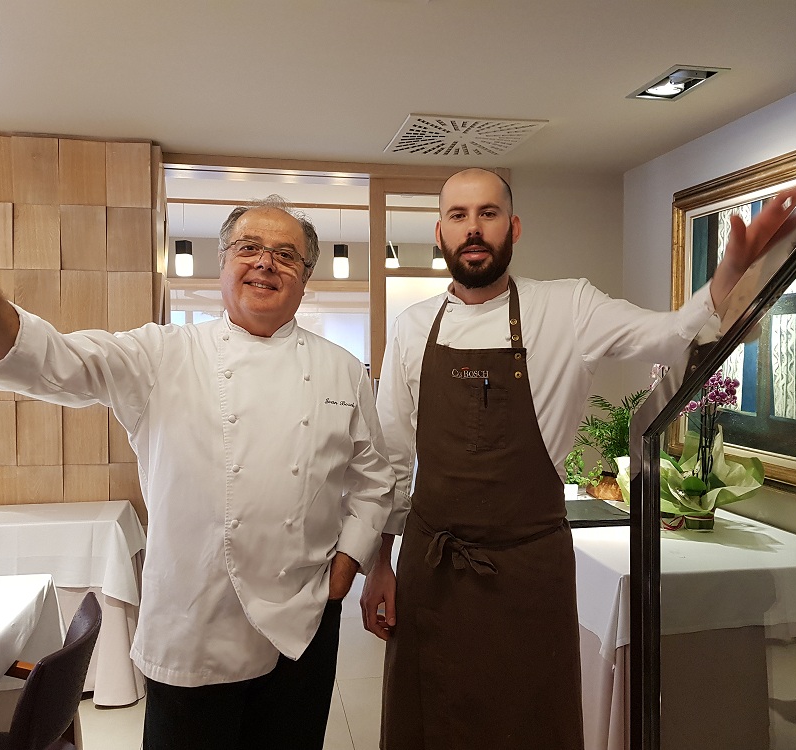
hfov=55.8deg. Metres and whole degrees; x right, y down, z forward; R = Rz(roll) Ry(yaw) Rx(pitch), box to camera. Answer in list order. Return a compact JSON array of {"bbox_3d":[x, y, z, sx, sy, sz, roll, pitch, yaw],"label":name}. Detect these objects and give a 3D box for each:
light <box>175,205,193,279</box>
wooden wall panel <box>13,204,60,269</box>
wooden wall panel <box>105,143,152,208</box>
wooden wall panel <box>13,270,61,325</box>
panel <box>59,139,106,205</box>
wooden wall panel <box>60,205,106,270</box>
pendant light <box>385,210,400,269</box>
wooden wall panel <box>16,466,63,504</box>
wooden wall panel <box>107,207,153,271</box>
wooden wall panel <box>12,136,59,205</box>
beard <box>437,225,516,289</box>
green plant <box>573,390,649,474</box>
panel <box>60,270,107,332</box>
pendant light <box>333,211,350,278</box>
[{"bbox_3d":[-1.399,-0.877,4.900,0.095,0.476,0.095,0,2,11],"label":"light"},{"bbox_3d":[-1.629,-0.622,3.401,0.195,0.290,0.030,0,2,-12],"label":"wooden wall panel"},{"bbox_3d":[-1.240,-0.919,3.471,0.193,0.298,0.030,0,2,-12],"label":"wooden wall panel"},{"bbox_3d":[-1.670,-0.338,3.491,0.200,0.303,0.040,0,2,-11],"label":"wooden wall panel"},{"bbox_3d":[-1.434,-0.919,3.431,0.199,0.293,0.030,0,2,-12],"label":"panel"},{"bbox_3d":[-1.468,-0.639,3.520,0.201,0.301,0.040,0,2,-11],"label":"wooden wall panel"},{"bbox_3d":[-0.042,-0.879,5.059,0.093,0.469,0.093,0,2,-11],"label":"pendant light"},{"bbox_3d":[-1.674,0.572,3.525,0.202,0.299,0.040,0,2,-11],"label":"wooden wall panel"},{"bbox_3d":[-1.269,-0.637,3.559,0.202,0.299,0.040,0,2,-11],"label":"wooden wall panel"},{"bbox_3d":[-1.667,-0.937,3.469,0.200,0.304,0.040,0,2,-11],"label":"wooden wall panel"},{"bbox_3d":[0.169,-0.253,1.620,0.155,0.132,0.110,0,2,8],"label":"beard"},{"bbox_3d":[1.029,0.277,3.620,0.390,0.410,0.370,0,2,-12],"label":"green plant"},{"bbox_3d":[-1.471,-0.337,3.531,0.205,0.303,0.040,0,2,-11],"label":"panel"},{"bbox_3d":[-0.376,-0.877,4.993,0.093,0.469,0.093,0,2,-11],"label":"pendant light"}]

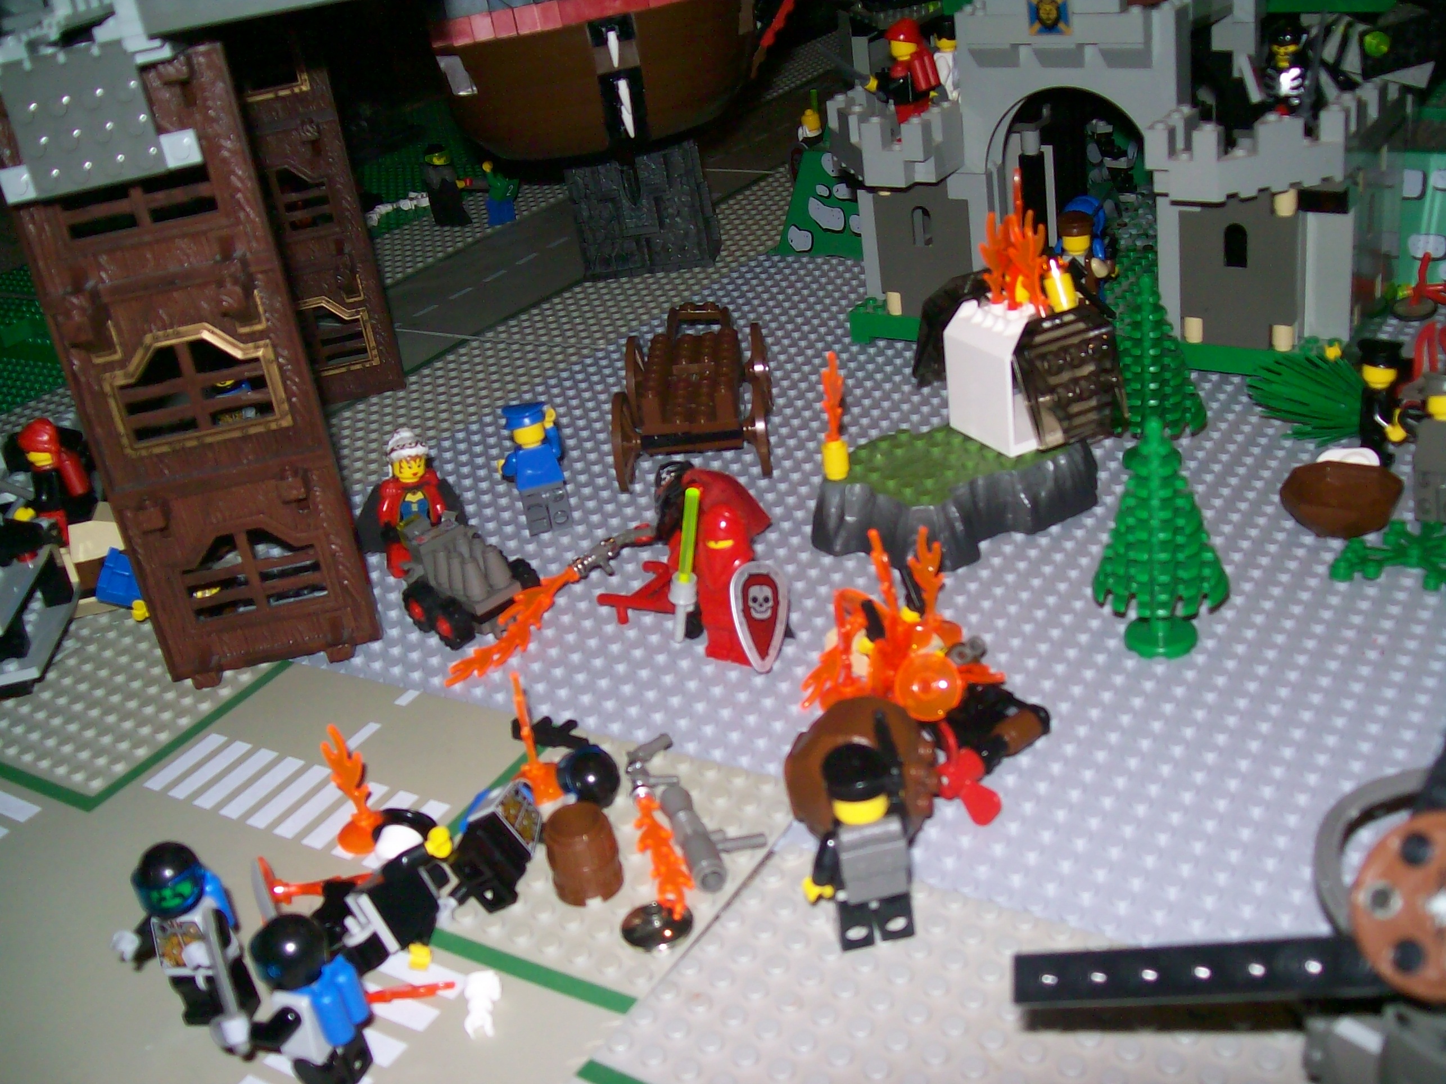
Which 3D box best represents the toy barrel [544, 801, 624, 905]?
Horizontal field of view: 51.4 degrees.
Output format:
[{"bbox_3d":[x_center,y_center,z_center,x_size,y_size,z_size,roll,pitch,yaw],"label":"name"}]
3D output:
[{"bbox_3d":[-0.031,0.068,0.330,0.017,0.017,0.017,-8,27,4],"label":"toy barrel"}]

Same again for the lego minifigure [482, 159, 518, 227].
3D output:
[{"bbox_3d":[-0.133,-0.209,0.885,0.022,0.041,0.015,-13,27,-7],"label":"lego minifigure"}]

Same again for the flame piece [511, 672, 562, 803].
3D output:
[{"bbox_3d":[-0.047,0.046,0.361,0.011,0.030,0.012,-8,27,4],"label":"flame piece"}]

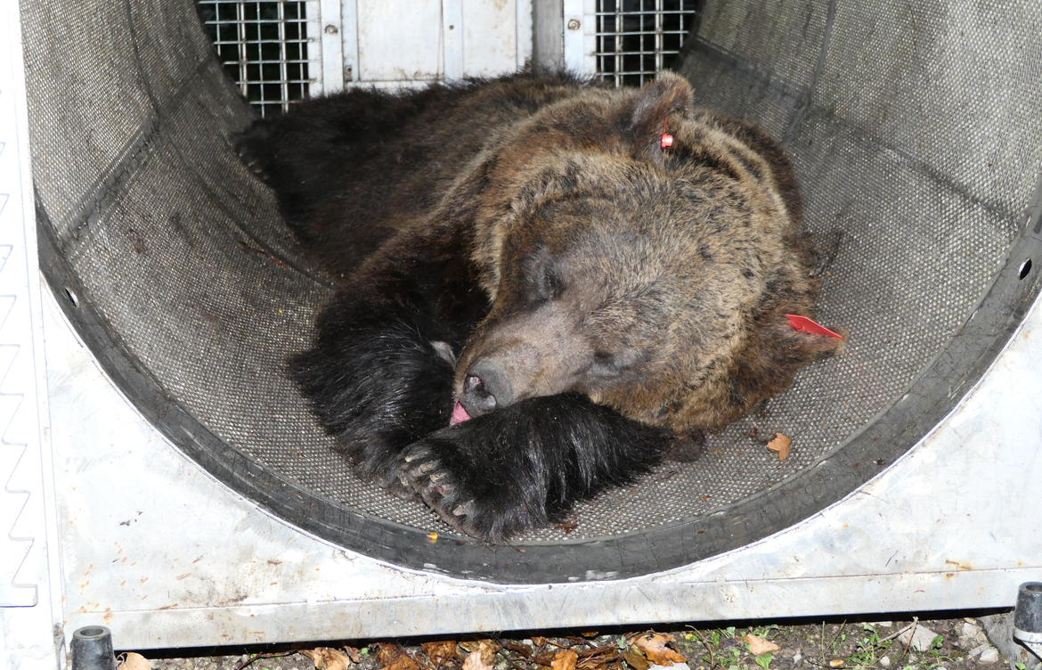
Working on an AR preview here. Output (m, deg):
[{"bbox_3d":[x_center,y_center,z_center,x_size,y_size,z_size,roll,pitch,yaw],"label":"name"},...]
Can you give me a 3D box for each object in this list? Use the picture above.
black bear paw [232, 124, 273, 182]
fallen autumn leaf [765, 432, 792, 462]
[{"bbox_3d":[-0.449,-0.309,3.240,0.092,0.058,0.090,37,19,15],"label":"black bear paw"},{"bbox_3d":[0.268,0.116,1.979,0.032,0.016,0.042,-28,22,13],"label":"fallen autumn leaf"}]

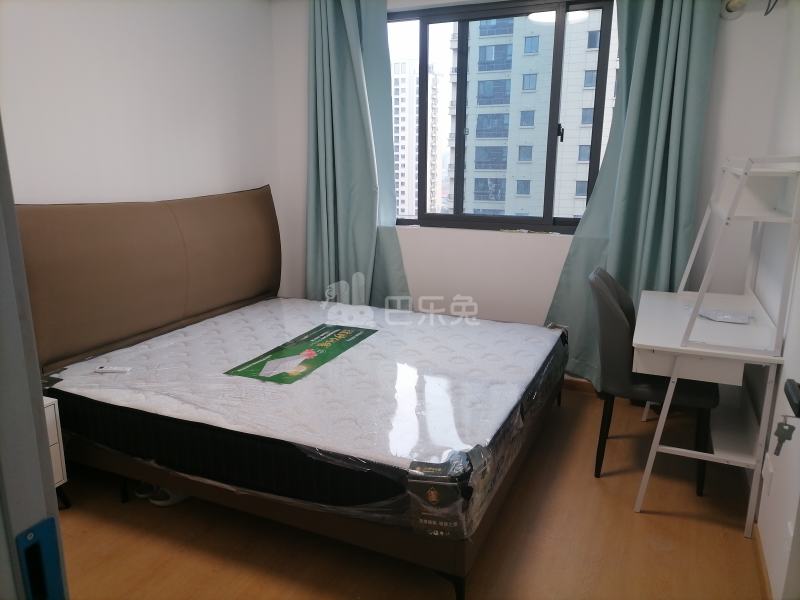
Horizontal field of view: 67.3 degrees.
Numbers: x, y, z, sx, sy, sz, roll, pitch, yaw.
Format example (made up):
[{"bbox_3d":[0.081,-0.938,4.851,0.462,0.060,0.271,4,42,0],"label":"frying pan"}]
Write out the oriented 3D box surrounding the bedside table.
[{"bbox_3d":[-1.640,0.658,2.346,0.395,0.470,0.427,6,15,23],"label":"bedside table"}]

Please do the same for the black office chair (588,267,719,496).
[{"bbox_3d":[1.143,0.341,2.766,0.600,0.900,0.480,6,15,23],"label":"black office chair"}]

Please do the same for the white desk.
[{"bbox_3d":[1.323,0.438,2.745,0.496,0.723,1.018,6,15,23],"label":"white desk"}]

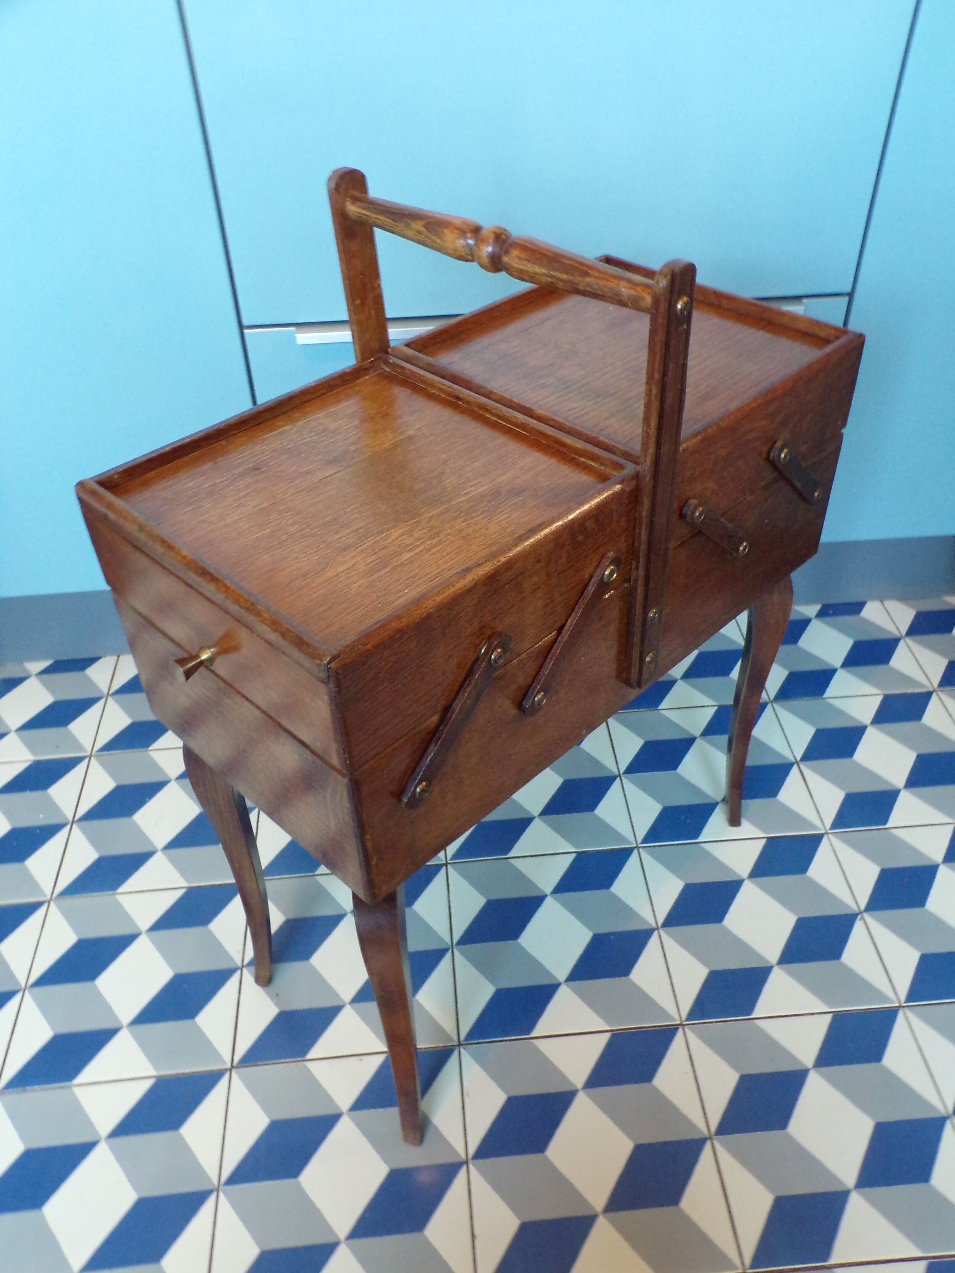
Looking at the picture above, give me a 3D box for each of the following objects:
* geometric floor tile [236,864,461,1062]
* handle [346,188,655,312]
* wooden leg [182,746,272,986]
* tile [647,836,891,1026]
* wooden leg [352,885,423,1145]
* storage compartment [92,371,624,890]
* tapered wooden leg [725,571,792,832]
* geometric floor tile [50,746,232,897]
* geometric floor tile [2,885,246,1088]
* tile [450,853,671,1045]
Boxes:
[{"bbox_3d":[-0.123,0.310,0.984,0.199,0.010,0.199,-4,40,-3],"label":"geometric floor tile"},{"bbox_3d":[0.006,-0.232,0.617,0.028,0.028,0.246,-33,49,-32],"label":"handle"},{"bbox_3d":[-0.202,0.185,0.853,0.041,0.354,0.031,-1,40,1],"label":"wooden leg"},{"bbox_3d":[0.275,0.280,1.002,0.199,0.010,0.199,-4,40,-3],"label":"tile"},{"bbox_3d":[-0.059,0.274,0.740,0.031,0.354,0.041,-1,40,1],"label":"wooden leg"},{"bbox_3d":[-0.067,-0.023,0.672,0.236,0.190,0.238,-33,49,-32],"label":"storage compartment"},{"bbox_3d":[0.263,0.061,0.981,0.041,0.354,0.031,-1,40,1],"label":"tapered wooden leg"},{"bbox_3d":[-0.339,0.198,1.129,0.199,0.010,0.199,-4,40,-3],"label":"geometric floor tile"},{"bbox_3d":[-0.323,0.325,0.975,0.199,0.010,0.199,-4,40,-3],"label":"geometric floor tile"},{"bbox_3d":[0.076,0.295,0.993,0.199,0.010,0.199,-4,40,-3],"label":"tile"}]

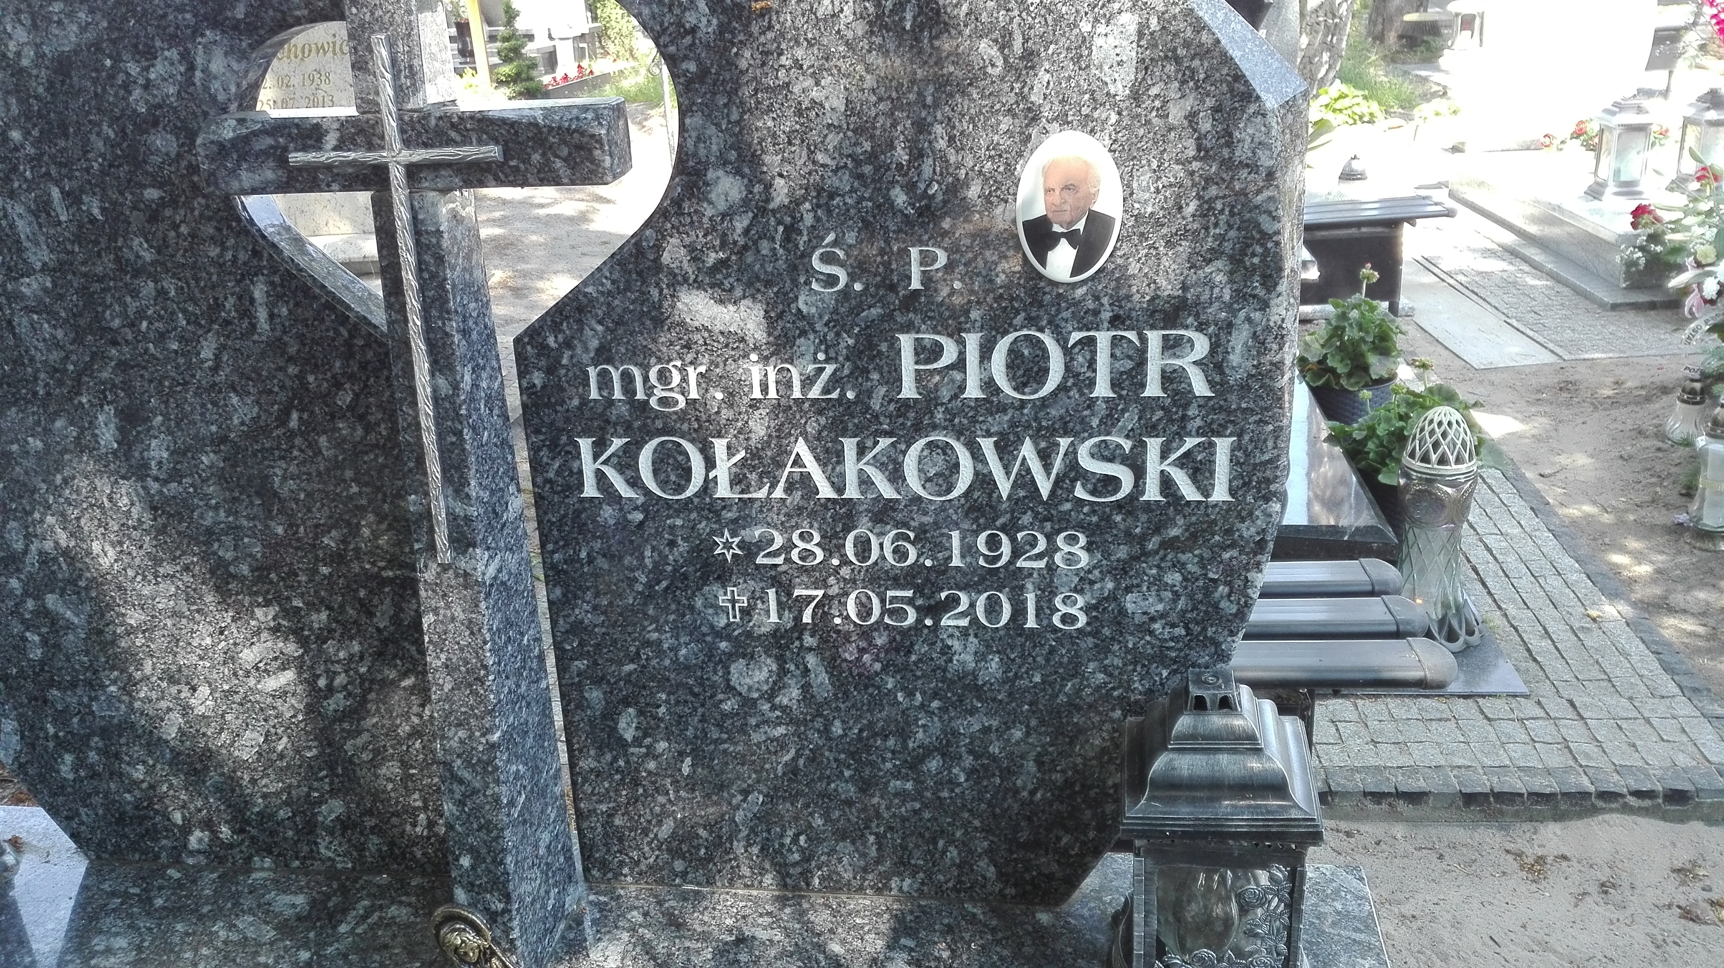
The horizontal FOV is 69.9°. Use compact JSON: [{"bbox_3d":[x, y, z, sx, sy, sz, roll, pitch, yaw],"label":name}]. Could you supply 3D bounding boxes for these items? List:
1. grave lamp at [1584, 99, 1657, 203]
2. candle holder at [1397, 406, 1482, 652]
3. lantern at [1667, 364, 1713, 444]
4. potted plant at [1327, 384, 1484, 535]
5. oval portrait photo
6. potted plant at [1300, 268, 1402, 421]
[{"bbox_3d":[2.763,-1.230,4.483,0.175,0.360,0.175,-4,25,3],"label":"grave lamp"},{"bbox_3d":[1.080,0.077,2.296,0.147,0.455,0.147,-2,25,8],"label":"candle holder"},{"bbox_3d":[2.104,-0.207,3.111,0.118,0.195,0.118,-2,25,8],"label":"lantern"},{"bbox_3d":[1.115,-0.020,2.530,0.310,0.430,0.310,-2,25,8],"label":"potted plant"},{"bbox_3d":[0.187,-0.249,1.110,0.095,0.135,0.010,0,17,11],"label":"oval portrait photo"},{"bbox_3d":[1.165,-0.258,2.920,0.270,0.480,0.270,-2,25,8],"label":"potted plant"}]

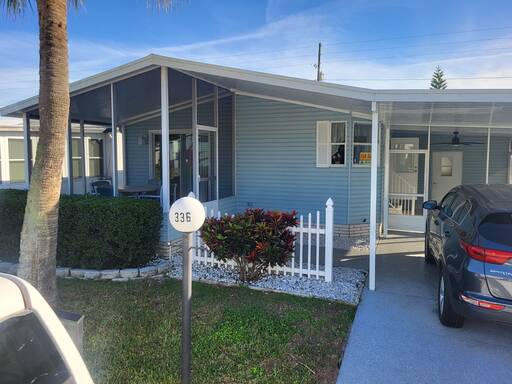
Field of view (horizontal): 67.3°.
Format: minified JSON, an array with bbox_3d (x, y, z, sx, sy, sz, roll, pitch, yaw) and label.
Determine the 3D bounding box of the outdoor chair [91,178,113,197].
[{"bbox_3d":[-3.780,0.180,9.400,0.620,0.930,0.580,3,5,44],"label":"outdoor chair"}]

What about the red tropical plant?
[{"bbox_3d":[-0.110,0.800,5.780,1.400,1.100,1.200,2,4,21],"label":"red tropical plant"}]

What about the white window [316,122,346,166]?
[{"bbox_3d":[1.770,-1.123,9.020,0.710,1.080,0.100,2,4,21],"label":"white window"}]

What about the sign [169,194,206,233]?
[{"bbox_3d":[-0.570,0.190,3.200,0.300,0.300,0.300,1,3,5],"label":"sign"}]

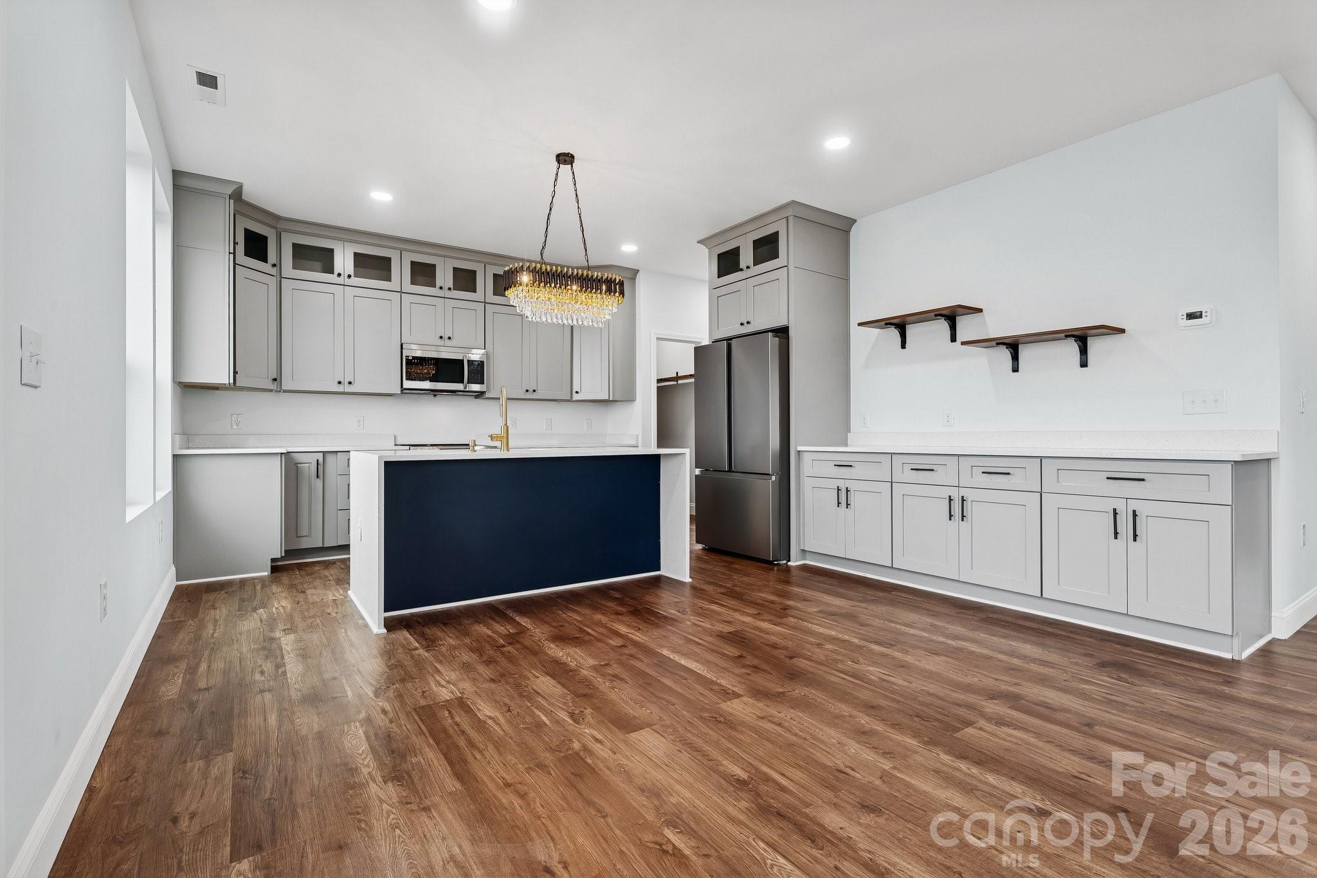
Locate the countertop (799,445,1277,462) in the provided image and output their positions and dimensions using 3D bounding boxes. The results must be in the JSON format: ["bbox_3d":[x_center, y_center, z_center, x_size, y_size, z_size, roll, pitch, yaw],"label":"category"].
[{"bbox_3d":[2.047,0.078,3.660,0.645,0.035,2.450,0,0,-36],"label":"countertop"}]

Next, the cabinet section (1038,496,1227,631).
[{"bbox_3d":[2.584,0.583,3.089,0.620,0.576,0.763,0,0,-35],"label":"cabinet section"}]

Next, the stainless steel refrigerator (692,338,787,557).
[{"bbox_3d":[0.916,0.084,4.991,0.820,1.780,0.910,0,0,-35],"label":"stainless steel refrigerator"}]

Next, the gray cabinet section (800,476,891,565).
[{"bbox_3d":[1.621,0.581,4.460,0.620,0.576,0.760,0,0,-35],"label":"gray cabinet section"}]

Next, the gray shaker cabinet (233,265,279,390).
[{"bbox_3d":[-3.280,-0.857,4.575,0.320,0.910,0.390,0,0,9],"label":"gray shaker cabinet"}]

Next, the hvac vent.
[{"bbox_3d":[-2.251,-1.756,2.931,0.145,0.018,0.330,0,0,-35],"label":"hvac vent"}]

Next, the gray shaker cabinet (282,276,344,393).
[{"bbox_3d":[-2.965,-0.854,5.003,0.446,0.909,0.330,0,0,-36],"label":"gray shaker cabinet"}]

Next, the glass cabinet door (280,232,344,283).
[{"bbox_3d":[-2.875,-1.494,4.878,0.446,0.363,0.025,0,0,-36],"label":"glass cabinet door"}]

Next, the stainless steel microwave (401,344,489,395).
[{"bbox_3d":[-2.051,-0.632,5.541,0.757,0.415,0.400,0,0,-35],"label":"stainless steel microwave"}]

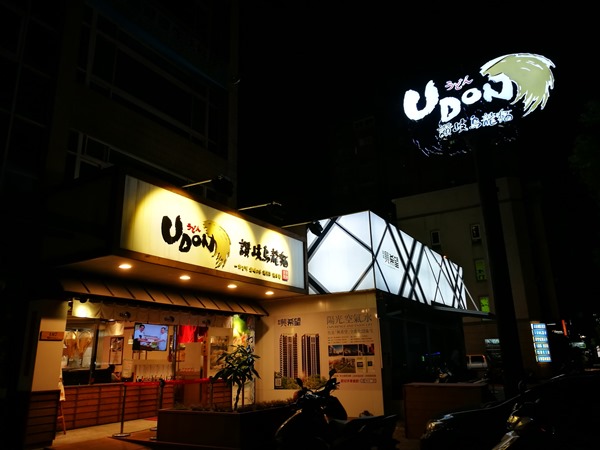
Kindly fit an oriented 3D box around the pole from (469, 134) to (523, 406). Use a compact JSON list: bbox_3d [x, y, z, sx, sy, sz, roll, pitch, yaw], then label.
[{"bbox_3d":[4.171,0.930,9.814,0.390,6.400,0.390,-11,-19,30],"label":"pole"}]

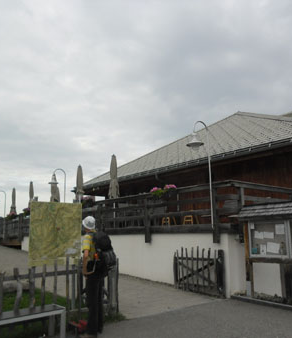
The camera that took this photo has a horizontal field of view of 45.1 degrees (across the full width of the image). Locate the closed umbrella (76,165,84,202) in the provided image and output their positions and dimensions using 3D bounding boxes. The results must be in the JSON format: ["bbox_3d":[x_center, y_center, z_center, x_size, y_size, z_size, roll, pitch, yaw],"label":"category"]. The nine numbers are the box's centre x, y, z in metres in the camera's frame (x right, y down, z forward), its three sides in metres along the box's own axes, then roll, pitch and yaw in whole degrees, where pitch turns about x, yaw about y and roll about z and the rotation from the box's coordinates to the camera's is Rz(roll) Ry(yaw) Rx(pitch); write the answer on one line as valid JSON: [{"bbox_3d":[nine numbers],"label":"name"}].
[{"bbox_3d":[-2.773,1.283,14.755,0.400,2.860,0.400,-1,-11,0],"label":"closed umbrella"}]

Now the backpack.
[{"bbox_3d":[-0.623,1.268,5.270,0.300,0.630,0.330,-9,-14,35],"label":"backpack"}]

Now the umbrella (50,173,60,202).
[{"bbox_3d":[-4.315,1.665,16.617,0.400,2.860,0.400,-1,-11,0],"label":"umbrella"}]

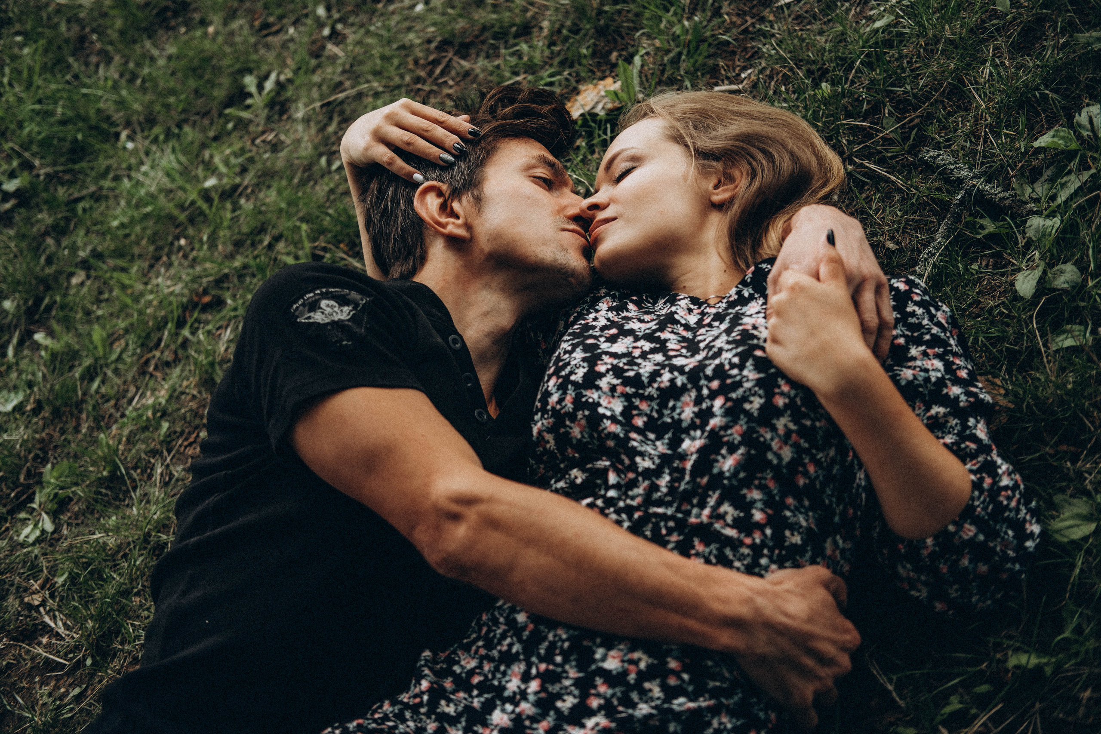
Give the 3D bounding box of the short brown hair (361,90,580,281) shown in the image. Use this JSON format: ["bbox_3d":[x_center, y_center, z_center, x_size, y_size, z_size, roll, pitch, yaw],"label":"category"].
[{"bbox_3d":[-0.081,-0.184,1.620,0.220,0.170,0.190,-20,60,6],"label":"short brown hair"}]

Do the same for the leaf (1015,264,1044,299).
[{"bbox_3d":[0.502,-0.090,1.700,0.028,0.012,0.046,14,54,10],"label":"leaf"}]

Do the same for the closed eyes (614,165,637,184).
[{"bbox_3d":[0.073,-0.190,1.600,0.012,0.030,0.013,29,60,-15],"label":"closed eyes"}]

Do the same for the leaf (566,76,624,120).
[{"bbox_3d":[0.049,-0.302,1.830,0.070,0.016,0.048,-27,58,-19],"label":"leaf"}]

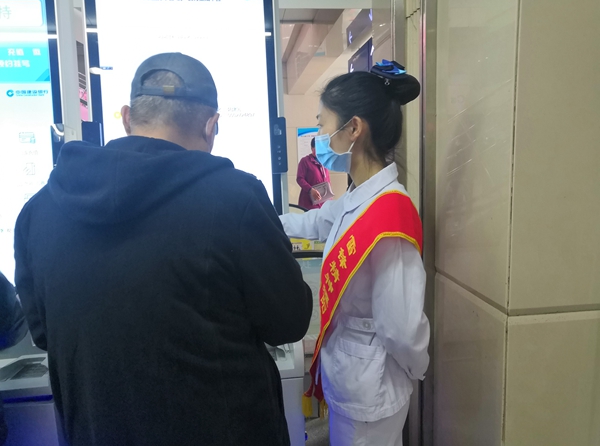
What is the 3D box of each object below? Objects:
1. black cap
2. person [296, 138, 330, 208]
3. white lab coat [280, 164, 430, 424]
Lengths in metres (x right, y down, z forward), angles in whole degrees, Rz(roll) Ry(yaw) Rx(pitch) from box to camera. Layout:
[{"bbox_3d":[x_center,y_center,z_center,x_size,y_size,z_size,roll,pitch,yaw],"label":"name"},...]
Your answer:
[{"bbox_3d":[-0.251,-0.274,0.974,0.175,0.135,0.265,4,-6,1],"label":"black cap"},{"bbox_3d":[0.225,-0.320,6.150,0.500,1.600,0.380,-9,12,-36],"label":"person"},{"bbox_3d":[0.082,0.176,1.192,0.440,0.640,0.430,-5,10,-17],"label":"white lab coat"}]

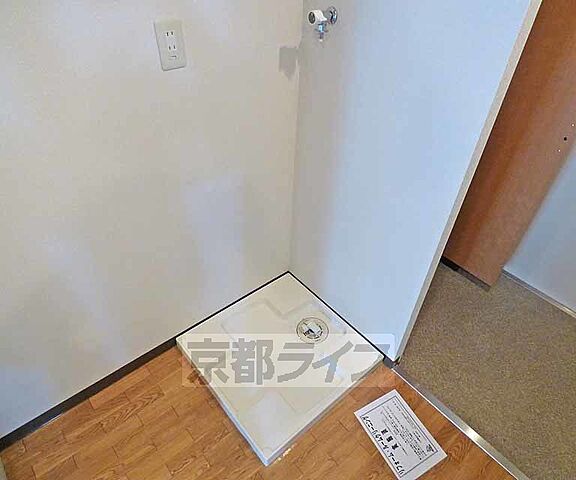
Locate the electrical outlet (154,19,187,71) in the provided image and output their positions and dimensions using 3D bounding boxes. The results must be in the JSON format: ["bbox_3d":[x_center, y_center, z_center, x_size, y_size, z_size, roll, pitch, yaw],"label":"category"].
[{"bbox_3d":[-0.329,-0.548,0.976,0.074,0.120,0.010,-27,46,-32],"label":"electrical outlet"}]

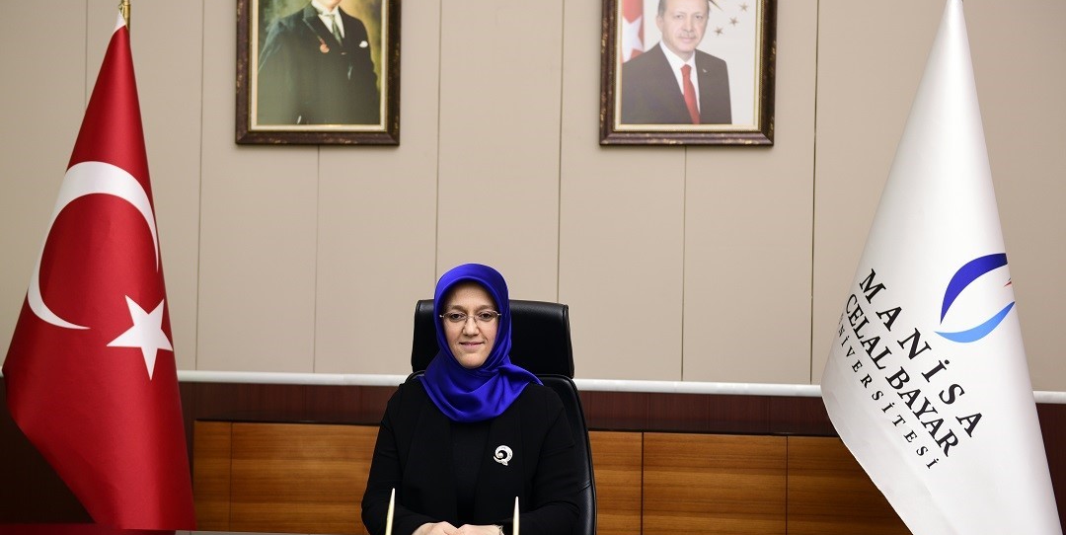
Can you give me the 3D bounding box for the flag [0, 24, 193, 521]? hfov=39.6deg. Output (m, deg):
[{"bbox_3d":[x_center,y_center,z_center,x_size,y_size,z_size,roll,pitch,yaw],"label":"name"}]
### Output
[{"bbox_3d":[-1.231,0.128,4.220,0.540,1.700,0.350,1,-2,0],"label":"flag"}]

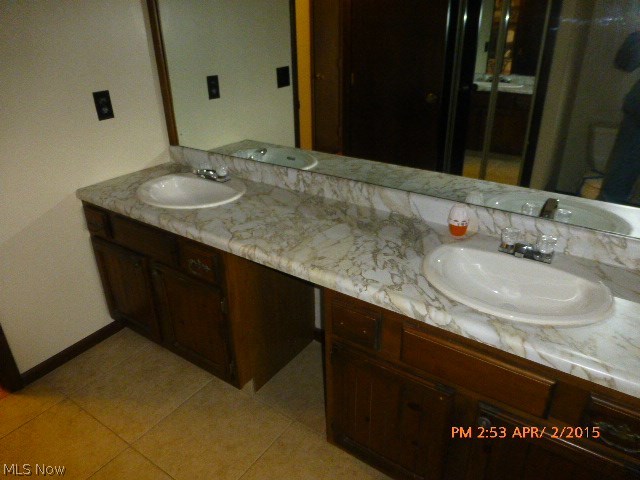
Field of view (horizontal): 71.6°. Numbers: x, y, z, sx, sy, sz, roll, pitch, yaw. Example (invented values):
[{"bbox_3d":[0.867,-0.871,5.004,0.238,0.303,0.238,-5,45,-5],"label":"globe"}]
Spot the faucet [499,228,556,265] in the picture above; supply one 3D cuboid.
[{"bbox_3d":[0.614,0.030,1.331,0.157,0.083,0.155,16,31,31],"label":"faucet"}]

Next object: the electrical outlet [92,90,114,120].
[{"bbox_3d":[-0.967,-0.604,1.994,0.009,0.119,0.073,16,31,31],"label":"electrical outlet"}]

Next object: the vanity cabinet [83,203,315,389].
[{"bbox_3d":[-0.556,0.166,2.146,0.903,0.746,0.550,16,31,31],"label":"vanity cabinet"}]

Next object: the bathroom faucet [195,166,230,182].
[{"bbox_3d":[-0.527,-0.304,2.042,0.157,0.080,0.150,16,31,31],"label":"bathroom faucet"}]

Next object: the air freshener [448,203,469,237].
[{"bbox_3d":[0.469,-0.066,1.499,0.068,0.111,0.066,7,27,15],"label":"air freshener"}]

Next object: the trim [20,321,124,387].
[{"bbox_3d":[-1.180,0.535,2.183,0.014,0.064,0.535,16,31,31],"label":"trim"}]

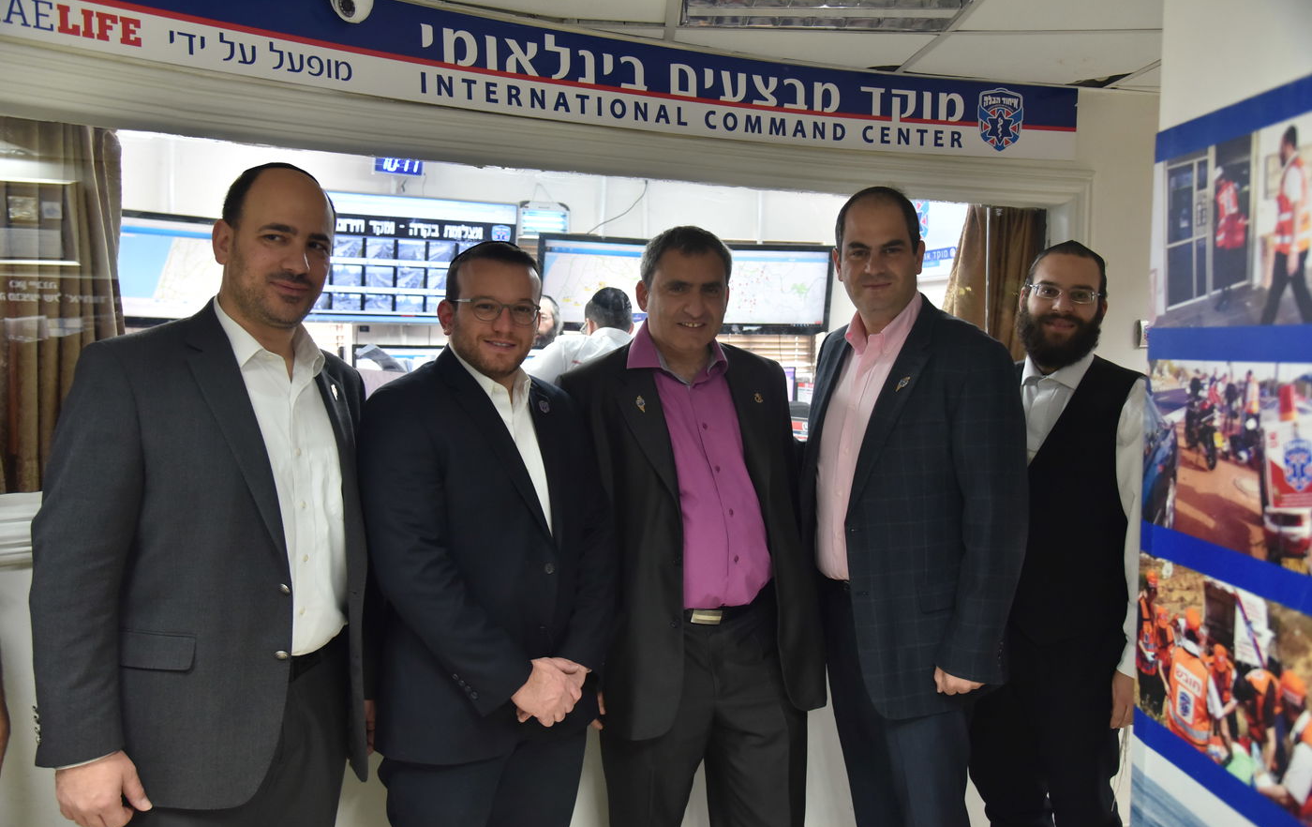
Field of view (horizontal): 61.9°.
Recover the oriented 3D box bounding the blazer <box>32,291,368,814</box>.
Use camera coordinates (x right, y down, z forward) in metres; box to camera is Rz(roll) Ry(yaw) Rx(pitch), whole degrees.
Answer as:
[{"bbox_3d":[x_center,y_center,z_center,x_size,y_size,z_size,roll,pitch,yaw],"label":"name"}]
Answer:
[{"bbox_3d":[-0.692,0.196,1.690,0.530,0.720,0.320,-1,3,-42],"label":"blazer"}]

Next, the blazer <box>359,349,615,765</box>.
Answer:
[{"bbox_3d":[-0.305,0.237,1.980,0.500,0.710,0.330,-1,3,-38],"label":"blazer"}]

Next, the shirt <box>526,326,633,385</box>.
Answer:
[{"bbox_3d":[-0.179,0.033,3.700,0.540,0.660,0.330,0,2,-22],"label":"shirt"}]

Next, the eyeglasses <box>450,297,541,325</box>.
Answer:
[{"bbox_3d":[-0.296,-0.184,1.970,0.137,0.044,0.143,6,3,-31],"label":"eyeglasses"}]

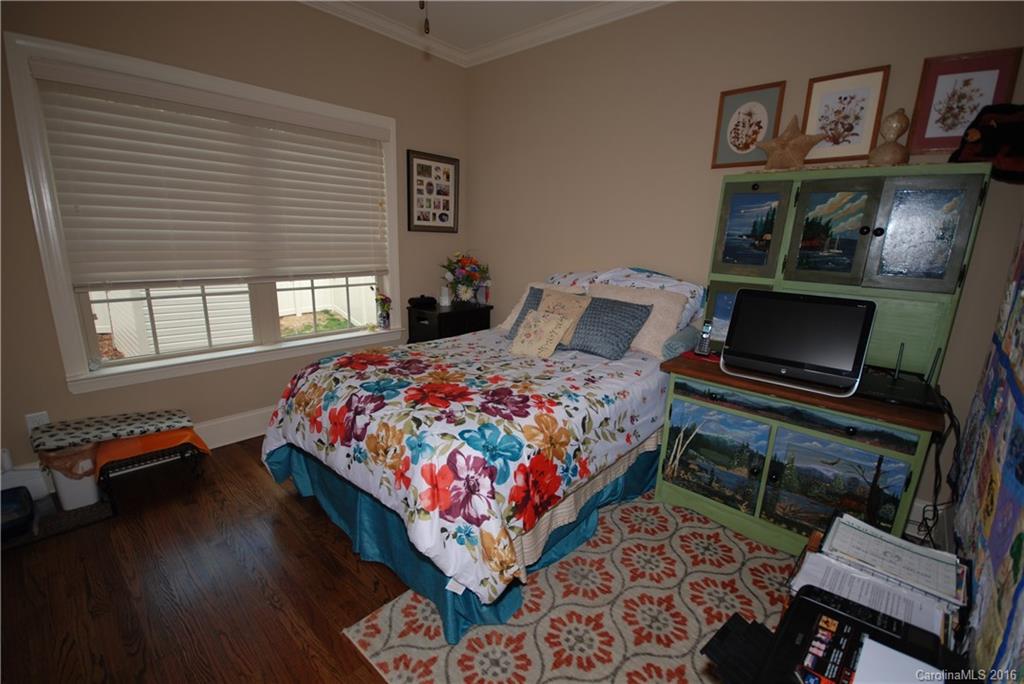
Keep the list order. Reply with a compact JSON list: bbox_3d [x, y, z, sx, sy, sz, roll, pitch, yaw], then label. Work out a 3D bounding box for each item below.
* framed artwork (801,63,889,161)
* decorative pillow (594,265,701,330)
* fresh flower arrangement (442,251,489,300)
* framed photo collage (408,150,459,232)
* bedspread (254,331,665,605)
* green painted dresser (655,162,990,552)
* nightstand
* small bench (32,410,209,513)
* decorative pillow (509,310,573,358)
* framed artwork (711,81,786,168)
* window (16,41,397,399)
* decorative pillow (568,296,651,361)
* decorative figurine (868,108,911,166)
[{"bbox_3d":[1.545,-1.054,2.000,0.307,0.386,0.022,13,17,40],"label":"framed artwork"},{"bbox_3d":[0.815,-0.232,2.640,0.673,0.458,0.180,13,-1,40],"label":"decorative pillow"},{"bbox_3d":[-0.397,-0.557,3.796,0.390,0.460,0.370,2,13,0],"label":"fresh flower arrangement"},{"bbox_3d":[-0.656,-1.272,3.680,0.030,0.635,0.550,13,17,39],"label":"framed photo collage"},{"bbox_3d":[-0.118,0.300,2.332,1.490,0.387,1.803,13,17,40],"label":"bedspread"},{"bbox_3d":[1.288,0.062,1.963,0.962,1.593,0.689,12,17,38],"label":"green painted dresser"},{"bbox_3d":[-0.539,0.065,3.902,0.400,0.770,0.610,13,17,39],"label":"nightstand"},{"bbox_3d":[-1.897,0.564,2.102,0.383,0.380,0.583,13,17,40],"label":"small bench"},{"bbox_3d":[0.171,-0.042,2.553,0.290,0.090,0.300,11,60,34],"label":"decorative pillow"},{"bbox_3d":[1.238,-1.135,2.254,0.313,0.393,0.022,13,17,40],"label":"framed artwork"},{"bbox_3d":[-1.483,-0.652,2.608,0.100,1.585,1.892,13,17,40],"label":"window"},{"bbox_3d":[0.587,-0.103,2.689,0.435,0.140,0.460,13,56,40],"label":"decorative pillow"},{"bbox_3d":[1.720,-0.911,1.930,0.145,0.235,0.140,13,17,39],"label":"decorative figurine"}]

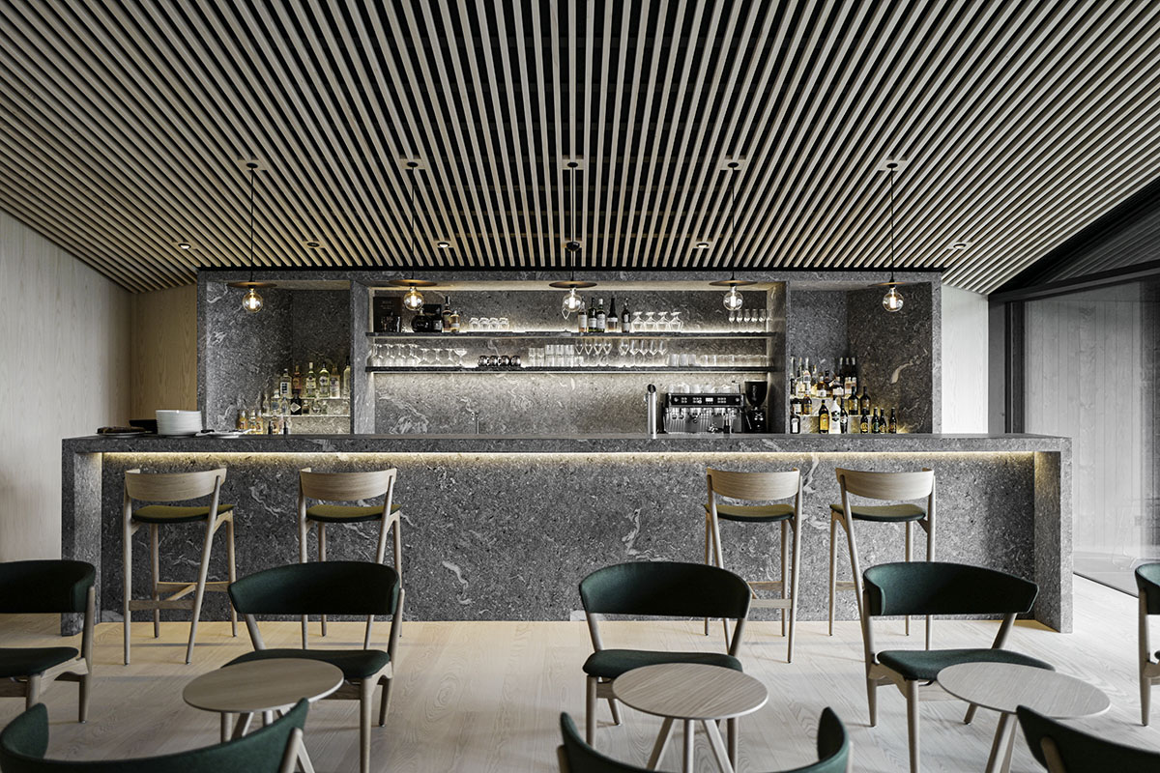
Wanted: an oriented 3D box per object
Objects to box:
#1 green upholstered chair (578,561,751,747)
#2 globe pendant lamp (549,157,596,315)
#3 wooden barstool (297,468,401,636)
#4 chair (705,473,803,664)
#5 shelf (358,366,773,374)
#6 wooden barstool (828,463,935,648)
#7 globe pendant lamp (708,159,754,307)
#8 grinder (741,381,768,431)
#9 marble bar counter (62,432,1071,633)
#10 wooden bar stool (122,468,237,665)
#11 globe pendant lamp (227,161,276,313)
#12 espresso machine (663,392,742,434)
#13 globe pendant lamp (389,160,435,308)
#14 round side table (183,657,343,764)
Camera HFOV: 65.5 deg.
[{"bbox_3d":[0.335,1.075,3.500,0.665,0.670,0.600,0,0,8],"label":"green upholstered chair"},{"bbox_3d":[-0.042,-0.927,5.620,0.300,0.935,0.300,0,0,0],"label":"globe pendant lamp"},{"bbox_3d":[-1.231,0.922,4.825,0.515,0.975,0.525,0,0,2],"label":"wooden barstool"},{"bbox_3d":[0.942,0.944,4.910,0.500,0.980,0.550,0,0,2],"label":"chair"},{"bbox_3d":[-0.090,-0.150,8.020,3.550,0.045,0.290,0,0,0],"label":"shelf"},{"bbox_3d":[1.655,0.944,4.930,0.500,0.980,0.550,0,0,3],"label":"wooden barstool"},{"bbox_3d":[0.943,-0.923,5.560,0.297,0.911,0.297,0,0,0],"label":"globe pendant lamp"},{"bbox_3d":[1.521,0.228,7.780,0.210,0.575,0.360,0,0,0],"label":"grinder"},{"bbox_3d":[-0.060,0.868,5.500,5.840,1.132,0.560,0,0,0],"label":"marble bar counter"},{"bbox_3d":[-2.180,0.944,4.910,0.500,0.980,0.550,0,0,-2],"label":"wooden bar stool"},{"bbox_3d":[-2.018,-0.916,5.560,0.297,0.920,0.297,0,0,0],"label":"globe pendant lamp"},{"bbox_3d":[1.055,0.285,7.720,0.680,0.460,0.540,0,0,0],"label":"espresso machine"},{"bbox_3d":[-1.037,-0.932,5.610,0.300,0.925,0.300,0,0,0],"label":"globe pendant lamp"},{"bbox_3d":[-1.022,1.186,2.930,0.490,0.448,0.490,0,0,0],"label":"round side table"}]

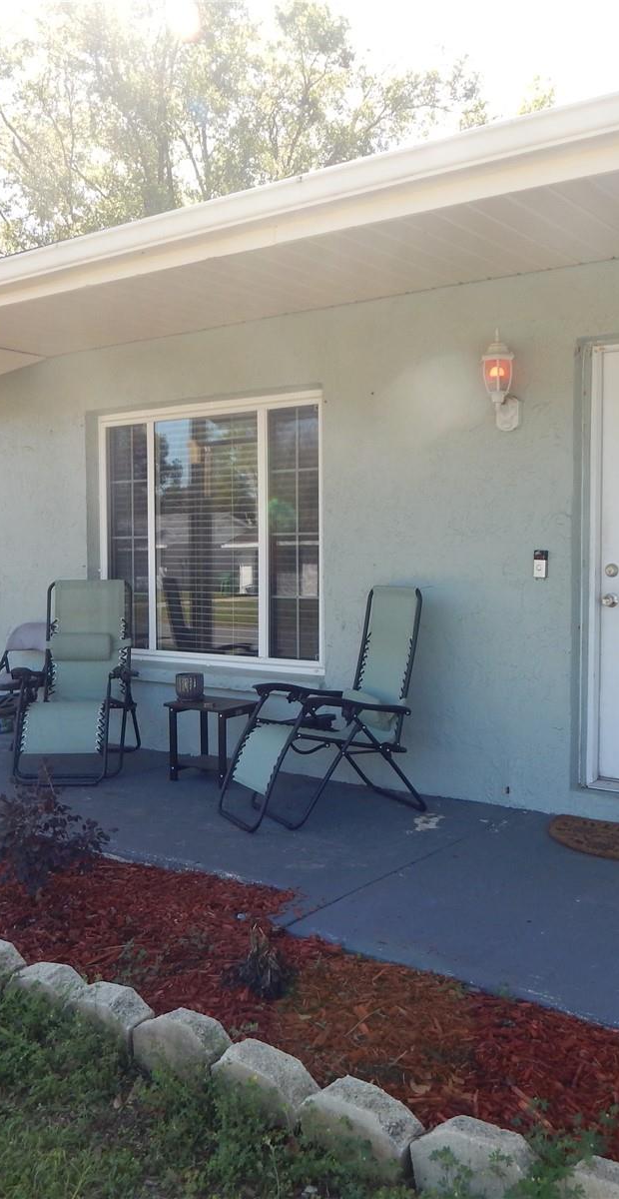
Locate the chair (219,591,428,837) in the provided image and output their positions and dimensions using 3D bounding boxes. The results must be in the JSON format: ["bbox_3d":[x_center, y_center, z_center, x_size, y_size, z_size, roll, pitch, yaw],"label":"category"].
[{"bbox_3d":[0.048,0.487,5.004,0.960,1.090,0.660,-2,3,-28],"label":"chair"}]

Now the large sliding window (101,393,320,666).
[{"bbox_3d":[-0.648,-0.397,6.295,1.860,1.600,0.090,2,3,36],"label":"large sliding window"}]

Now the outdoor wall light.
[{"bbox_3d":[0.904,-1.047,4.835,0.165,0.475,0.205,2,3,35],"label":"outdoor wall light"}]

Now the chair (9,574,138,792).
[{"bbox_3d":[-1.375,0.434,5.970,0.660,1.100,1.000,0,3,0],"label":"chair"}]

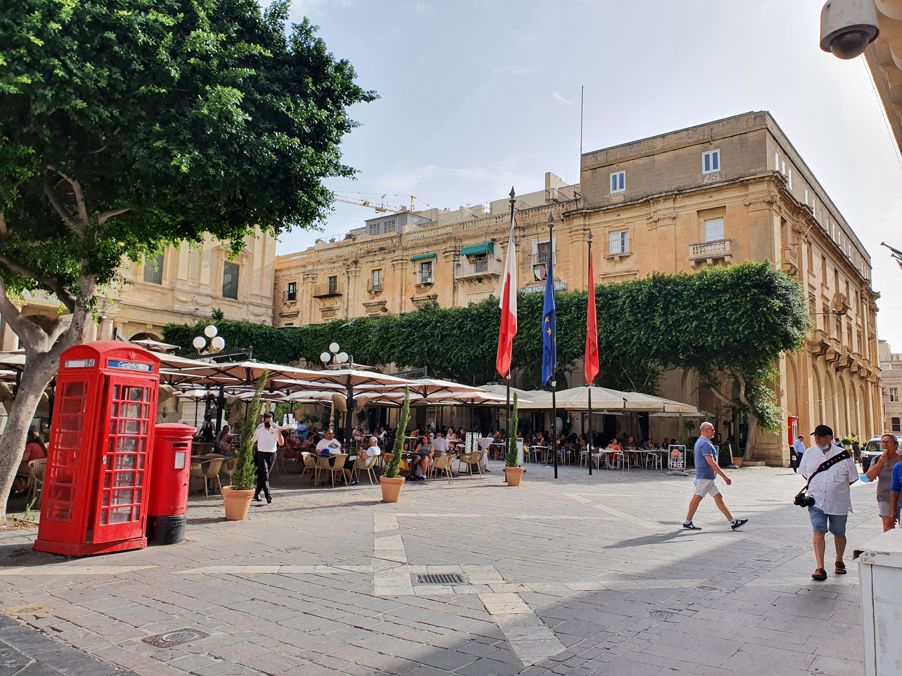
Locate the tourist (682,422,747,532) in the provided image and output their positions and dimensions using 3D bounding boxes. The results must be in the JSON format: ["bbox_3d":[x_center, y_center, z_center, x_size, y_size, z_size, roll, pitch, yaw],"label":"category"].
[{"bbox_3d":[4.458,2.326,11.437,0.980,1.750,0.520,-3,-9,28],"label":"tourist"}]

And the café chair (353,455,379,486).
[{"bbox_3d":[-2.362,3.626,18.728,0.610,0.790,0.580,-1,-8,14],"label":"café chair"}]

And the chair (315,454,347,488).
[{"bbox_3d":[-3.064,3.482,17.768,0.580,0.790,0.600,8,-10,-42],"label":"chair"}]

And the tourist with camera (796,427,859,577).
[{"bbox_3d":[4.342,1.865,7.849,0.600,1.710,0.500,-5,-10,41],"label":"tourist with camera"}]

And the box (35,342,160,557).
[{"bbox_3d":[-4.411,1.363,8.565,0.910,2.520,0.890,-3,-9,29],"label":"box"}]

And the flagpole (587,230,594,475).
[{"bbox_3d":[5.407,0.462,26.254,0.180,9.549,0.180,1,-8,0],"label":"flagpole"}]

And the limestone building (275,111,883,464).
[{"bbox_3d":[13.302,0.896,64.550,42.500,19.000,42.000,-5,-10,38],"label":"limestone building"}]

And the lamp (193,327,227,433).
[{"bbox_3d":[-6.781,1.756,18.717,0.950,4.282,0.950,2,-8,0],"label":"lamp"}]

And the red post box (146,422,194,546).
[{"bbox_3d":[-3.770,1.938,9.116,0.630,1.555,0.620,-4,-10,38],"label":"red post box"}]

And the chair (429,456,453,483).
[{"bbox_3d":[-0.256,3.894,20.211,0.580,0.820,0.570,-5,-10,39],"label":"chair"}]

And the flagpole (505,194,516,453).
[{"bbox_3d":[1.840,-0.189,21.221,0.200,9.200,0.200,2,-8,0],"label":"flagpole"}]

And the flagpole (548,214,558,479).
[{"bbox_3d":[3.653,0.154,24.059,0.180,9.480,0.180,0,-8,0],"label":"flagpole"}]

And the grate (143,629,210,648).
[{"bbox_3d":[-2.038,2.237,5.027,0.283,0.030,0.386,-3,-9,33],"label":"grate"}]

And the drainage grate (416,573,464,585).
[{"bbox_3d":[-0.101,2.554,7.145,0.470,0.040,0.470,2,-8,-7],"label":"drainage grate"}]

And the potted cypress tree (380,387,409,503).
[{"bbox_3d":[-1.208,2.312,14.809,0.580,2.469,0.560,2,-8,0],"label":"potted cypress tree"}]

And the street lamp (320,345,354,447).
[{"bbox_3d":[-4.728,2.610,27.077,1.050,4.900,1.050,1,-8,0],"label":"street lamp"}]

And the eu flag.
[{"bbox_3d":[3.325,-0.631,23.097,0.520,4.500,0.340,1,-8,6],"label":"eu flag"}]

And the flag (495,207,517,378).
[{"bbox_3d":[1.772,-1.414,22.019,0.658,5.562,0.400,1,-8,5],"label":"flag"}]

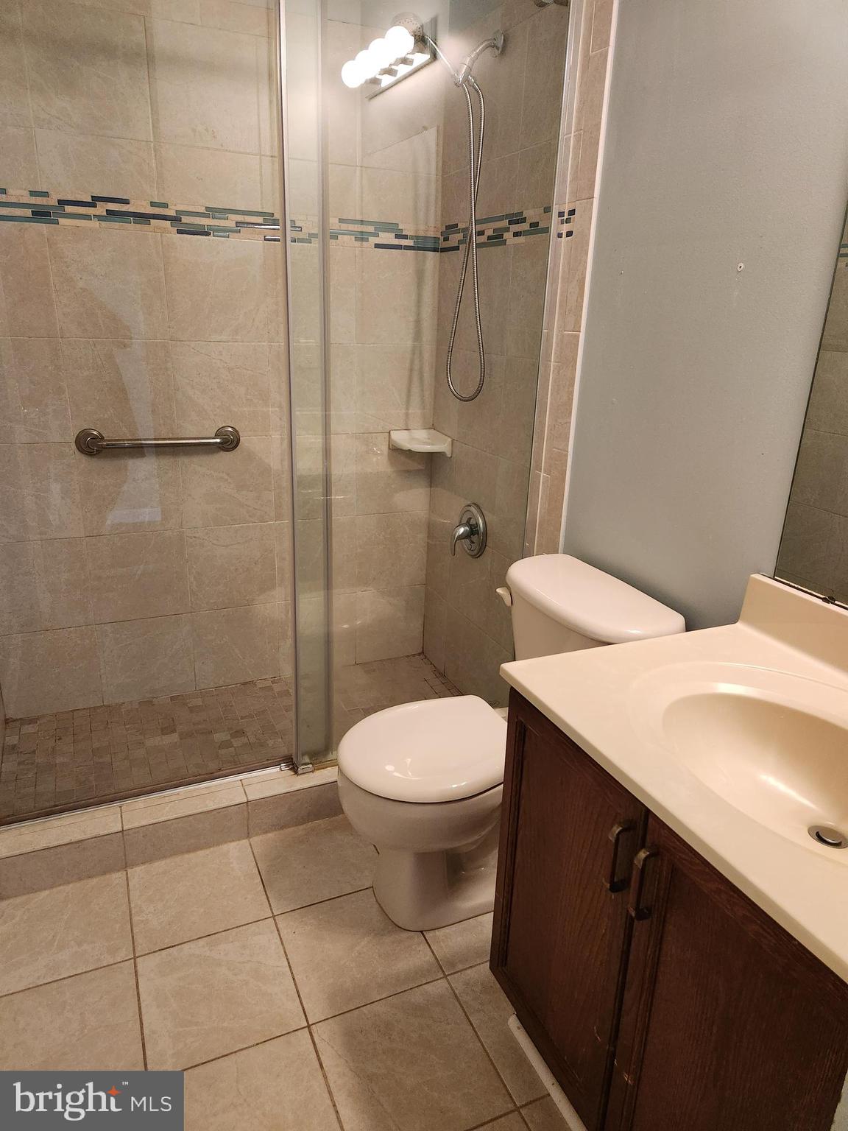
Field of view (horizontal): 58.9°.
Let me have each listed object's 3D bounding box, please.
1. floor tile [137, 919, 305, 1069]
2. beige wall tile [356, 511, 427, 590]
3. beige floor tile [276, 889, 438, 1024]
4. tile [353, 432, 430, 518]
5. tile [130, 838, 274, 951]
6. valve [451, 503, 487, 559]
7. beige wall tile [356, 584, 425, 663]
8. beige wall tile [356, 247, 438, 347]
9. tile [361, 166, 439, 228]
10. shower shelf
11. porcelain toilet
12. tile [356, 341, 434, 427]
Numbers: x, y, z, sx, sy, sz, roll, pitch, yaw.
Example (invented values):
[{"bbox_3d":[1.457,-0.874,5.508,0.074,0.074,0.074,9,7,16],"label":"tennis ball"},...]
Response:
[{"bbox_3d":[-0.426,0.884,1.559,0.297,0.010,0.297,-6,21,-23],"label":"floor tile"},{"bbox_3d":[-0.122,-0.056,2.860,0.293,0.301,0.012,-6,21,-23],"label":"beige wall tile"},{"bbox_3d":[-0.150,0.853,1.679,0.297,0.010,0.297,-6,21,-23],"label":"beige floor tile"},{"bbox_3d":[-0.112,-0.340,2.762,0.293,0.297,0.012,-6,21,-23],"label":"tile"},{"bbox_3d":[-0.556,0.806,1.842,0.302,0.012,0.289,-7,21,-23],"label":"tile"},{"bbox_3d":[0.136,-0.111,2.487,0.088,0.180,0.180,-6,21,-23],"label":"valve"},{"bbox_3d":[-0.131,0.228,2.939,0.285,0.294,0.010,-6,21,-23],"label":"beige wall tile"},{"bbox_3d":[-0.092,-0.912,2.564,0.293,0.302,0.012,-6,21,-23],"label":"beige wall tile"},{"bbox_3d":[-0.081,-1.207,2.462,0.293,0.147,0.012,-6,21,-23],"label":"tile"},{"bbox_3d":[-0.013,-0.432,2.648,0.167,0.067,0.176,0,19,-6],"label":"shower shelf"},{"bbox_3d":[0.136,0.435,1.805,0.710,0.760,0.465,-6,21,-23],"label":"porcelain toilet"},{"bbox_3d":[-0.099,-0.621,2.648,0.285,0.294,0.010,-6,21,-23],"label":"tile"}]

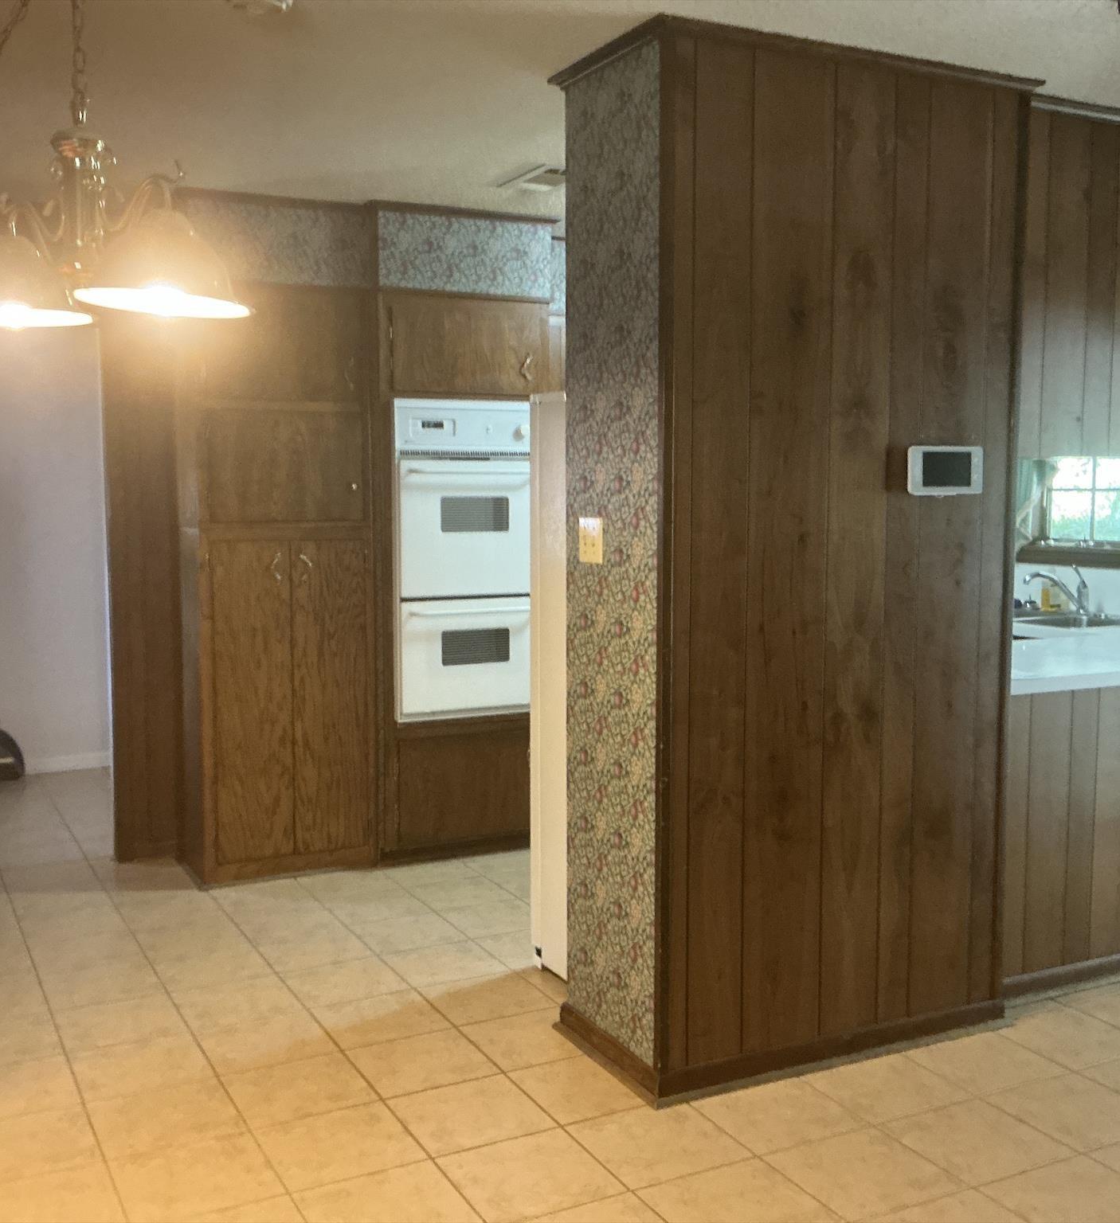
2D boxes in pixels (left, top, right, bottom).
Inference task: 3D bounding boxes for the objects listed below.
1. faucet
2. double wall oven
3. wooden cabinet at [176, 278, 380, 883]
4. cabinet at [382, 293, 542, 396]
[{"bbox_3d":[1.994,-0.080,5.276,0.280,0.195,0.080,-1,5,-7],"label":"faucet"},{"bbox_3d":[-0.448,-0.207,5.170,0.605,1.175,0.580,-3,6,-27],"label":"double wall oven"},{"bbox_3d":[-1.090,-0.106,4.959,0.650,2.130,0.490,-3,6,-27],"label":"wooden cabinet"},{"bbox_3d":[-0.467,-0.992,5.137,0.640,0.370,0.580,-3,6,-27],"label":"cabinet"}]

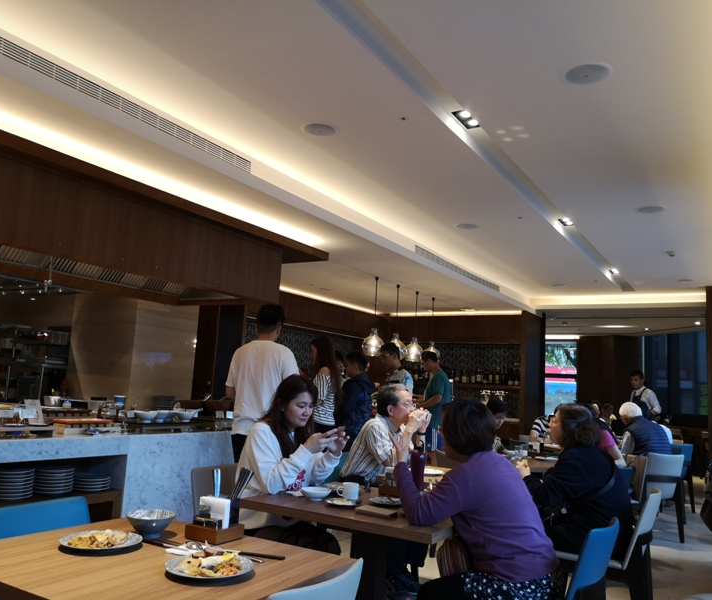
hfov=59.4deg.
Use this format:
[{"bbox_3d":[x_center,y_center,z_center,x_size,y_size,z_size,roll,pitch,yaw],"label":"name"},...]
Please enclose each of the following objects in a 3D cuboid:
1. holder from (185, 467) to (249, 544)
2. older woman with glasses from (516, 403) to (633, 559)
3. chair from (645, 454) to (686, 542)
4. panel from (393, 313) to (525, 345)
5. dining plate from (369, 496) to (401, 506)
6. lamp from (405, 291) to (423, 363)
[{"bbox_3d":[-0.427,0.658,2.007,0.142,0.203,0.168,-2,-10,33],"label":"holder"},{"bbox_3d":[1.218,1.206,3.490,0.690,1.259,0.507,-2,-10,33],"label":"older woman with glasses"},{"bbox_3d":[3.070,1.938,6.194,0.467,0.812,0.528,-1,-9,26],"label":"chair"},{"bbox_3d":[1.794,0.554,11.423,2.510,0.507,0.100,-2,-9,32],"label":"panel"},{"bbox_3d":[0.159,0.895,2.758,0.203,0.025,0.203,3,-9,0],"label":"dining plate"},{"bbox_3d":[0.860,0.378,9.021,0.243,1.029,0.243,3,-8,0],"label":"lamp"}]

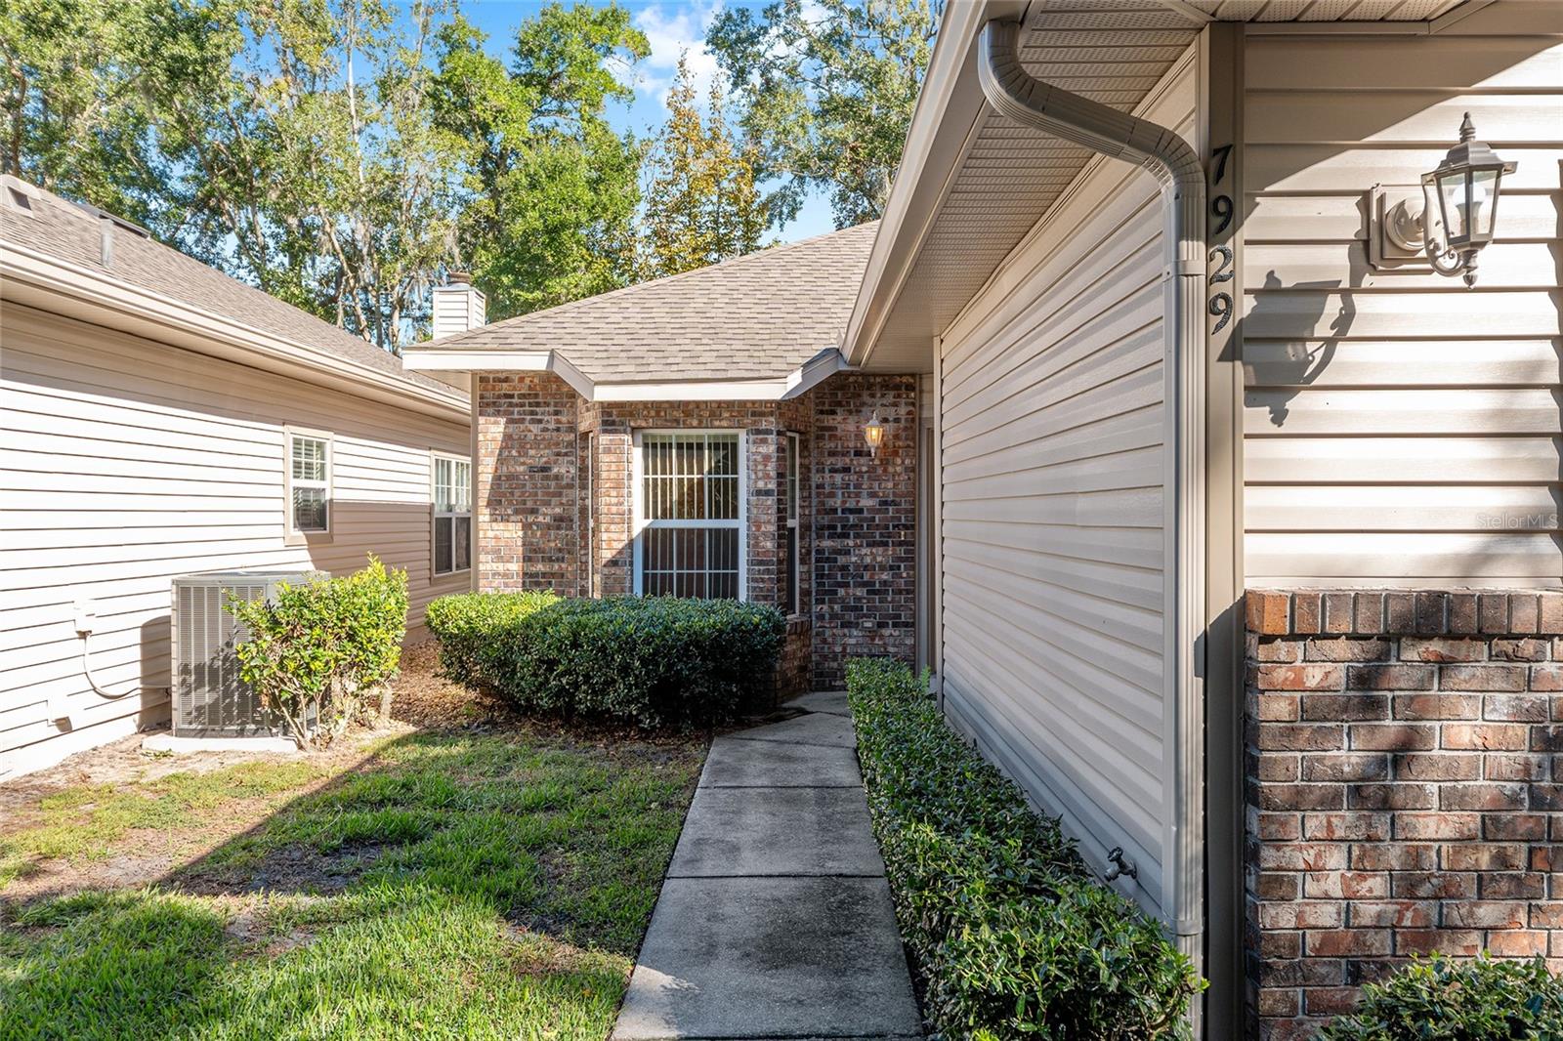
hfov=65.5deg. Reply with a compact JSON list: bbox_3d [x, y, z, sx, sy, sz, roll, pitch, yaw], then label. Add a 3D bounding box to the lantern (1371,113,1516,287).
[{"bbox_3d":[1.455,-0.676,2.660,0.178,0.370,0.345,0,0,0],"label":"lantern"}]

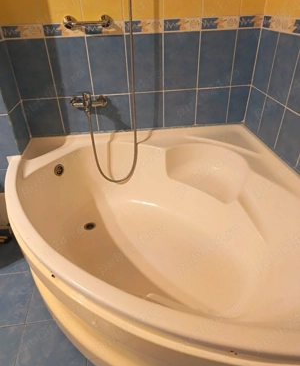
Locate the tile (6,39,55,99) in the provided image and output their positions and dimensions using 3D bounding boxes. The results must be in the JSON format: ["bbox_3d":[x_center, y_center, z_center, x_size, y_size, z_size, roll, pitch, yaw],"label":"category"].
[{"bbox_3d":[-0.620,-0.595,1.468,0.199,0.299,0.010,-5,34,-5],"label":"tile"}]

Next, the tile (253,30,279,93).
[{"bbox_3d":[0.618,-0.654,1.494,0.010,0.298,0.194,-5,34,-5],"label":"tile"}]

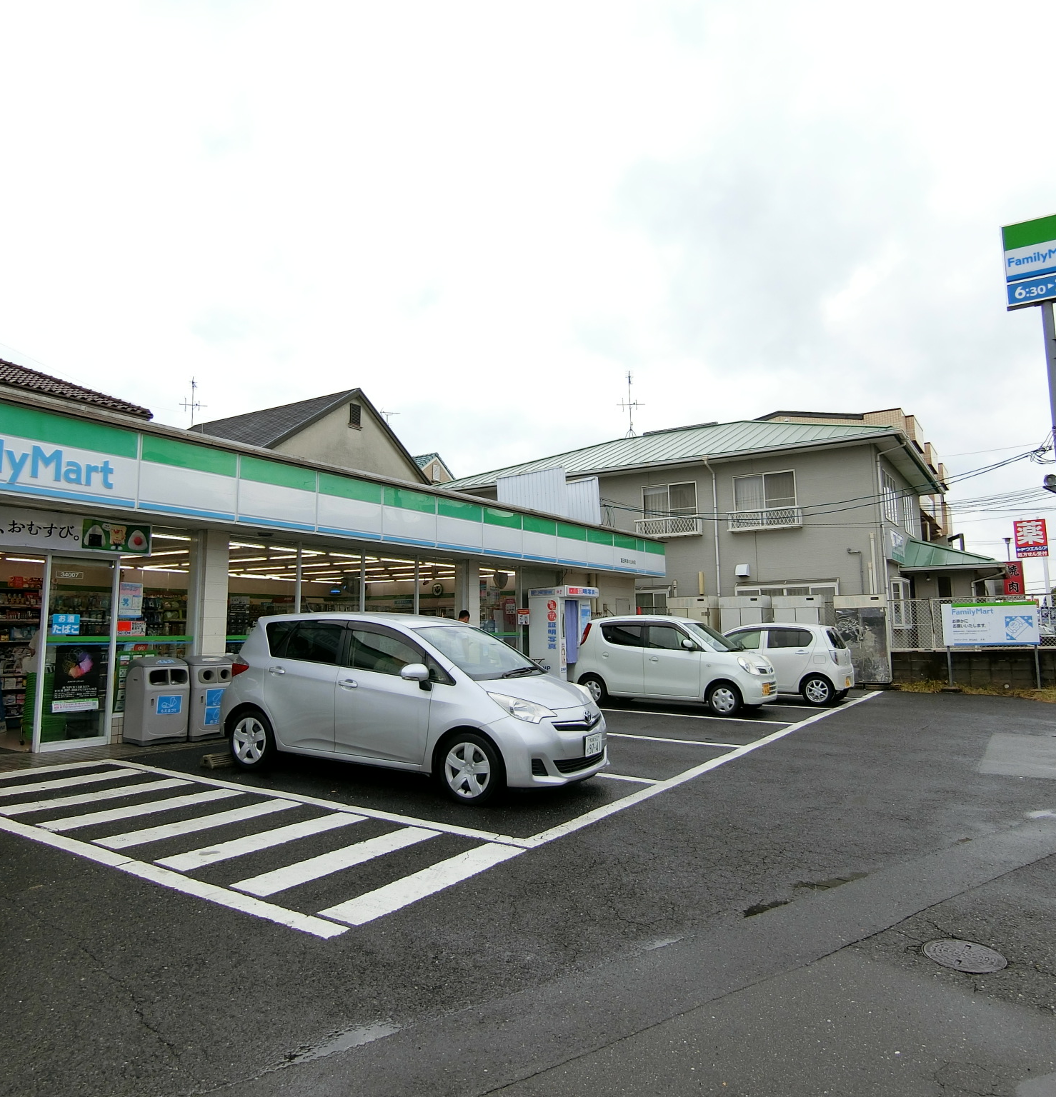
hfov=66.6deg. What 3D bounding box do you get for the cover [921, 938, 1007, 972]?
[{"bbox_3d":[1.990,1.870,3.659,0.365,0.030,0.365,-4,-7,32],"label":"cover"}]

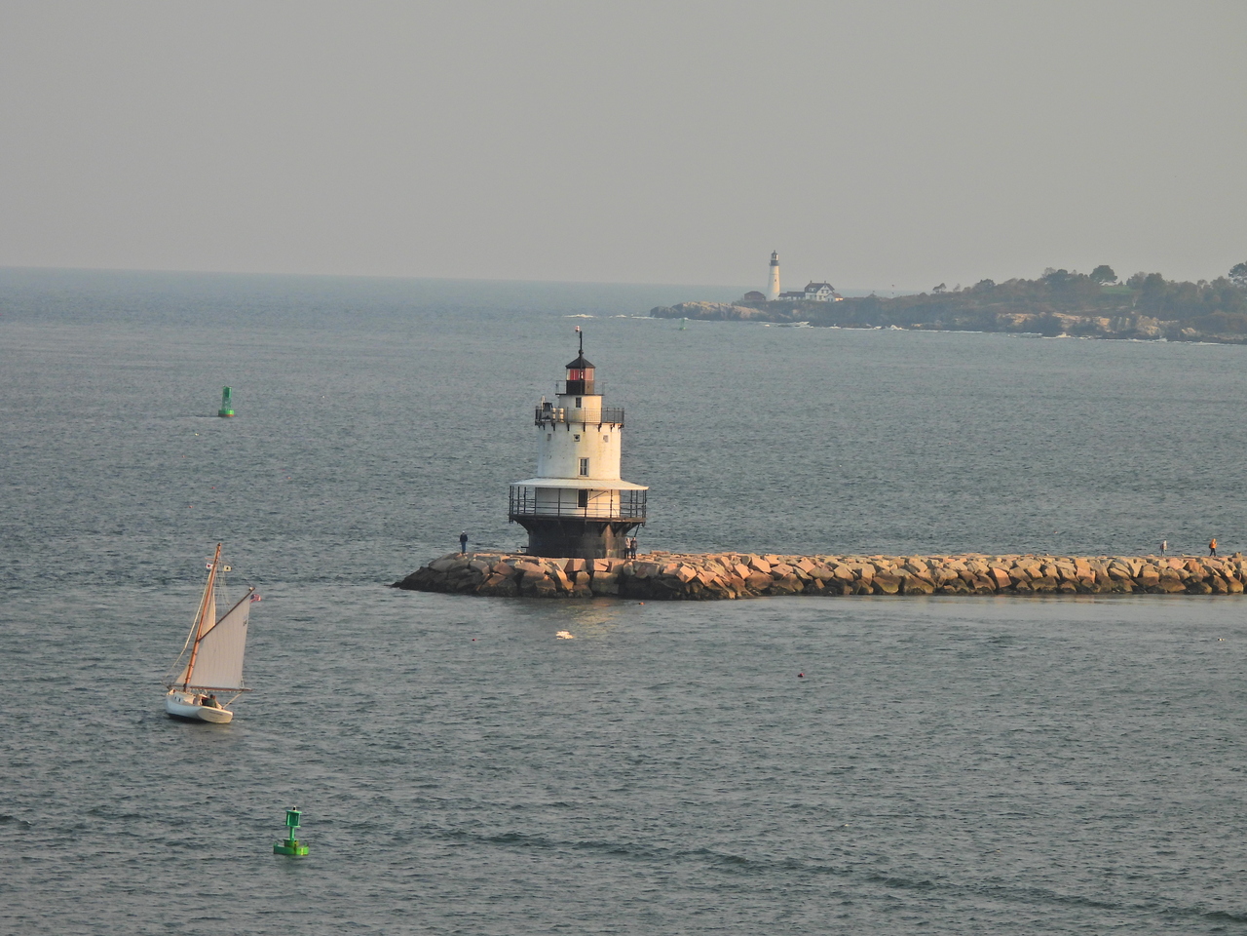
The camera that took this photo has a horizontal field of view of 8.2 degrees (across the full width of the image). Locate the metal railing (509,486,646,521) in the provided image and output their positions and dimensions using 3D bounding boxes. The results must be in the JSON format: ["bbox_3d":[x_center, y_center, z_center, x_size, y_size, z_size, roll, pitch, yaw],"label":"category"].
[{"bbox_3d":[-3.691,2.878,694.000,11.000,2.400,11.000,2,1,0],"label":"metal railing"}]

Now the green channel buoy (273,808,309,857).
[{"bbox_3d":[-14.657,15.991,382.000,1.550,2.150,1.550,4,1,0],"label":"green channel buoy"}]

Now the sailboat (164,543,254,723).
[{"bbox_3d":[-23.013,9.450,490.755,3.700,10.200,7.600,12,-3,-24],"label":"sailboat"}]

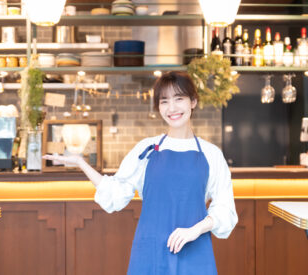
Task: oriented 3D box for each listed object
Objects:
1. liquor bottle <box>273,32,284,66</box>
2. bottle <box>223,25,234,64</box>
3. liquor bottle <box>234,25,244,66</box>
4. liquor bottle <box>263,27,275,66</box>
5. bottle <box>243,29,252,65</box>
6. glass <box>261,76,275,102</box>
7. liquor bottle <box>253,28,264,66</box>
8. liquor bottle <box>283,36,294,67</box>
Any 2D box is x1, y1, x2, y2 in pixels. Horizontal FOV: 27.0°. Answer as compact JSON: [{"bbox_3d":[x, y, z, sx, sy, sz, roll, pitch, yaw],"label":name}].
[{"bbox_3d":[0.954,-0.671,4.904,0.074,0.262,0.074,0,1,-2],"label":"liquor bottle"},{"bbox_3d":[0.568,-0.699,4.889,0.074,0.322,0.074,0,1,-2],"label":"bottle"},{"bbox_3d":[0.654,-0.698,4.892,0.070,0.319,0.070,0,1,-2],"label":"liquor bottle"},{"bbox_3d":[0.878,-0.692,4.901,0.074,0.304,0.074,0,1,-2],"label":"liquor bottle"},{"bbox_3d":[0.711,-0.682,4.894,0.067,0.287,0.067,0,1,-2],"label":"bottle"},{"bbox_3d":[0.861,-0.369,4.850,0.096,0.216,0.096,0,1,-2],"label":"glass"},{"bbox_3d":[0.798,-0.684,4.898,0.077,0.290,0.077,0,1,-2],"label":"liquor bottle"},{"bbox_3d":[1.030,-0.654,4.907,0.075,0.228,0.075,0,1,-2],"label":"liquor bottle"}]

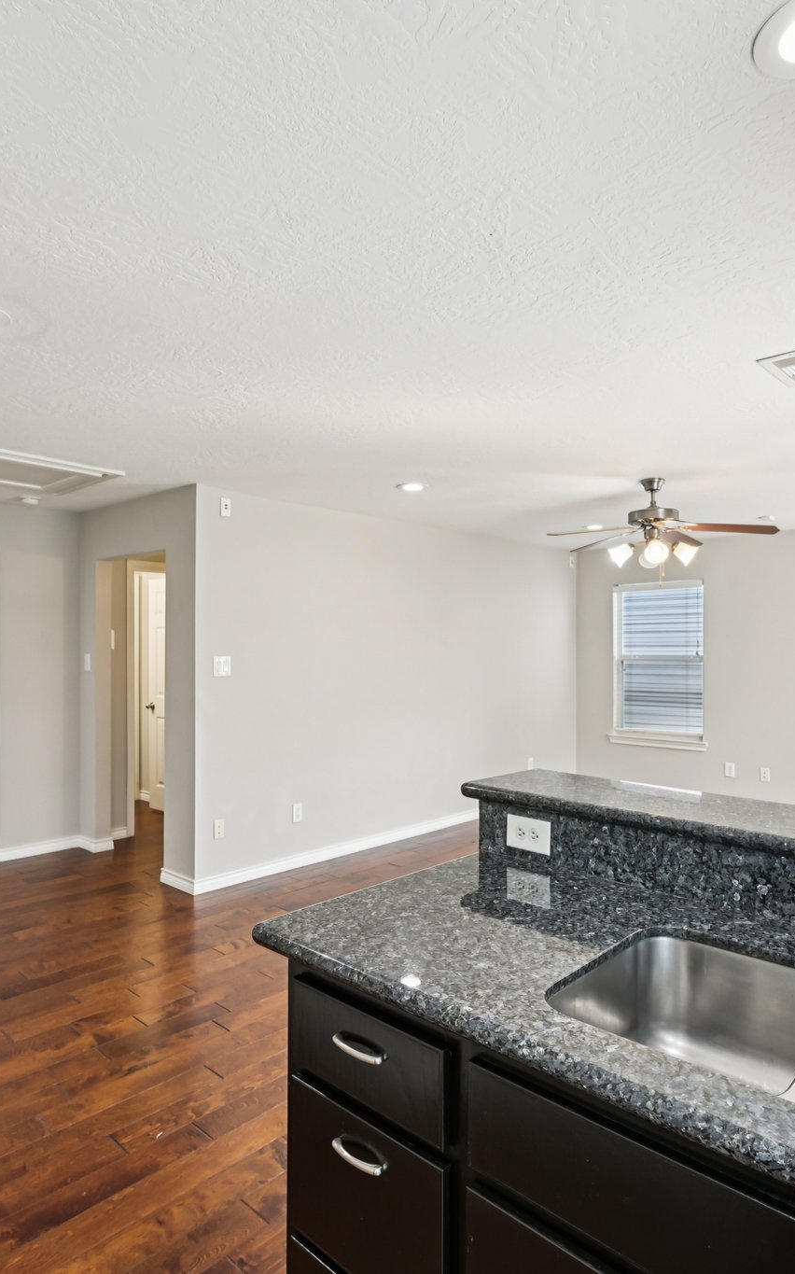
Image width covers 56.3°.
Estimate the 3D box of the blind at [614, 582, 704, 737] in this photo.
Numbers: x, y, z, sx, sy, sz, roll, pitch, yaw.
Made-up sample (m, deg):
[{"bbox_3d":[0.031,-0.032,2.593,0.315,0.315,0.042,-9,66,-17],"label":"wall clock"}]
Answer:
[{"bbox_3d":[2.449,0.204,7.013,0.866,1.443,0.050,0,-1,43],"label":"blind"}]

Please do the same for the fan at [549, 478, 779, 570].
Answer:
[{"bbox_3d":[1.522,-0.654,4.430,1.320,0.550,1.320,0,-1,43],"label":"fan"}]

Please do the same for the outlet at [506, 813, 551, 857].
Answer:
[{"bbox_3d":[0.327,0.492,1.850,0.125,0.080,0.009,0,-1,43],"label":"outlet"}]

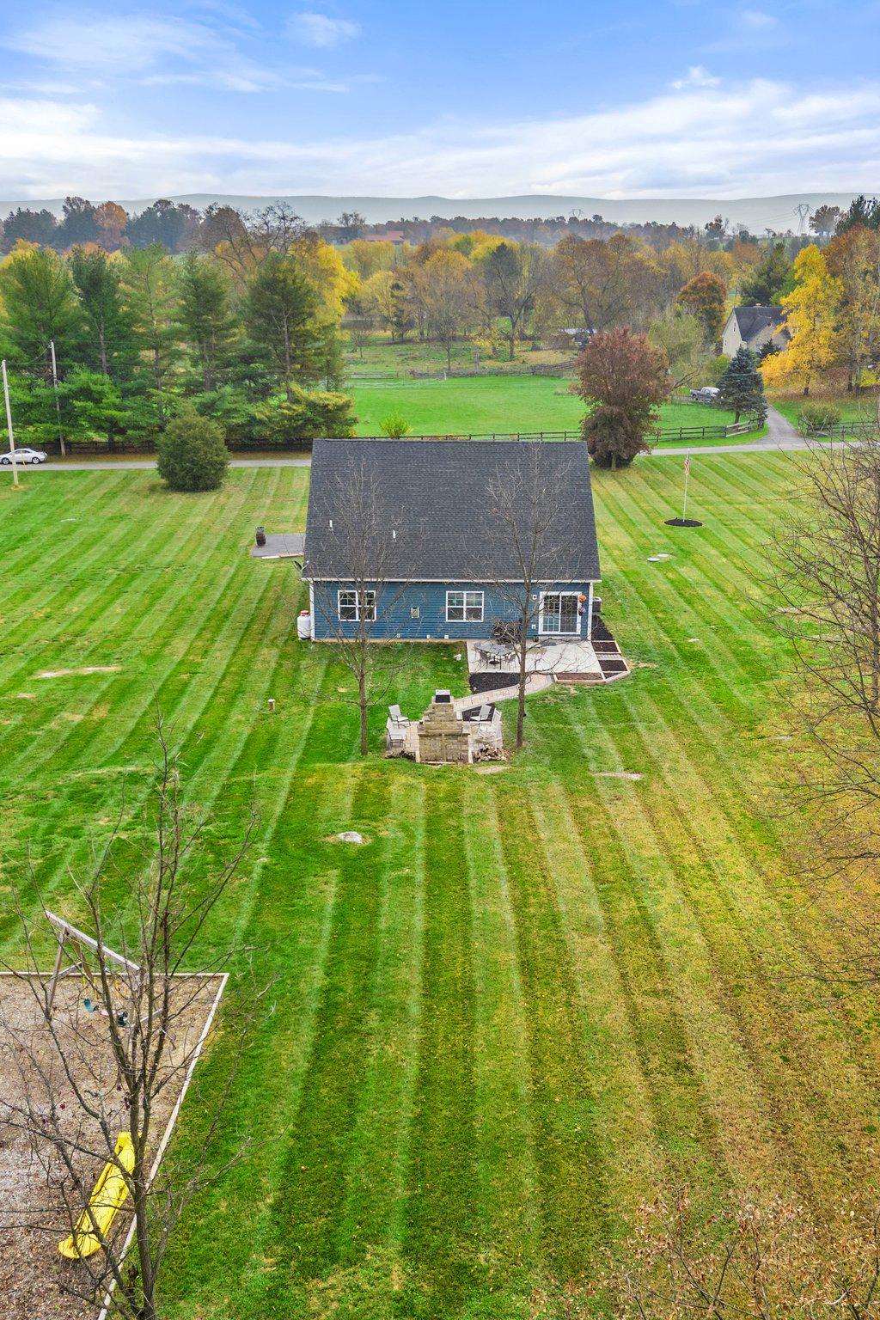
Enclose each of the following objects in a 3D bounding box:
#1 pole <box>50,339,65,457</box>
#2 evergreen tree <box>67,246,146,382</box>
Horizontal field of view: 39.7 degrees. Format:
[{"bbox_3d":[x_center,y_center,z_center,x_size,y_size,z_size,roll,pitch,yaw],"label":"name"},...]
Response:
[{"bbox_3d":[-35.274,-24.148,112.611,0.320,10.500,0.320,0,20,0],"label":"pole"},{"bbox_3d":[-31.877,-29.878,116.663,7.624,18.476,7.624,0,20,0],"label":"evergreen tree"}]

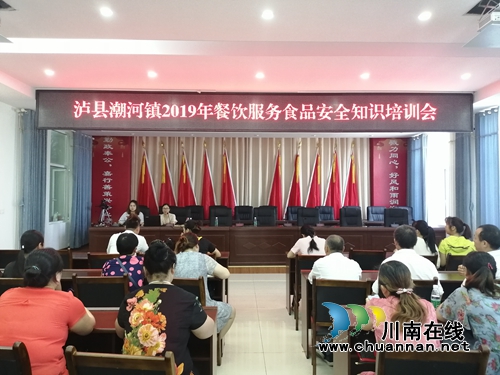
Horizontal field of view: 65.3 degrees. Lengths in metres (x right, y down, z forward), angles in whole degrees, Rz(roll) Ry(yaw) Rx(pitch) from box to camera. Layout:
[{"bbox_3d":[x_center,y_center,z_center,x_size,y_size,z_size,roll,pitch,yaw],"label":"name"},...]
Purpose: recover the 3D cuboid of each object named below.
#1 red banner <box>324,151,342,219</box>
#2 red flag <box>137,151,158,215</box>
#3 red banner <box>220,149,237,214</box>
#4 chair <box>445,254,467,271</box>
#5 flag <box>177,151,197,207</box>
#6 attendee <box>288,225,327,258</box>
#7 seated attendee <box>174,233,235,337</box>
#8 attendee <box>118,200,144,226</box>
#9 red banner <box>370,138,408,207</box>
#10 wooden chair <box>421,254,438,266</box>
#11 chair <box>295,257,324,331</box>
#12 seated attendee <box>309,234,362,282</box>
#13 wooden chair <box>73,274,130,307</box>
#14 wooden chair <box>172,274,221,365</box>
[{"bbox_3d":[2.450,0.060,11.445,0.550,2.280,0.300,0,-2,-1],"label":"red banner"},{"bbox_3d":[-3.062,-0.033,11.750,0.710,2.170,0.320,0,-2,-1],"label":"red flag"},{"bbox_3d":[-0.634,-0.080,11.500,0.480,2.100,0.200,0,-2,-1],"label":"red banner"},{"bbox_3d":[2.615,1.276,5.000,0.475,0.900,0.540,1,-2,-5],"label":"chair"},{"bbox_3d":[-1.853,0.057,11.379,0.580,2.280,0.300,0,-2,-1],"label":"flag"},{"bbox_3d":[0.711,1.046,4.825,0.480,1.190,0.750,0,-2,-1],"label":"attendee"},{"bbox_3d":[-0.478,1.038,3.620,0.600,1.240,0.800,0,-2,11],"label":"seated attendee"},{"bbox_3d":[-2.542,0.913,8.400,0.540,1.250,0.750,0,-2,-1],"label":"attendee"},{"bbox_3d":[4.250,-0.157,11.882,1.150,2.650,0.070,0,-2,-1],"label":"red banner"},{"bbox_3d":[2.058,1.273,5.000,0.475,0.900,0.540,0,-2,-1],"label":"wooden chair"},{"bbox_3d":[0.797,1.227,4.701,0.480,0.900,0.550,0,-2,5],"label":"chair"},{"bbox_3d":[0.749,1.035,3.505,0.510,1.210,0.750,0,-2,-1],"label":"seated attendee"},{"bbox_3d":[-1.280,1.202,3.580,0.475,0.900,0.540,0,-2,-1],"label":"wooden chair"},{"bbox_3d":[-0.543,1.183,3.375,0.480,0.900,0.550,0,-2,8],"label":"wooden chair"}]

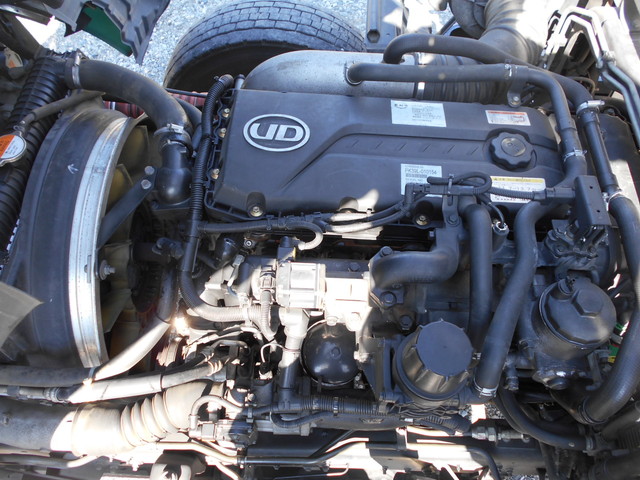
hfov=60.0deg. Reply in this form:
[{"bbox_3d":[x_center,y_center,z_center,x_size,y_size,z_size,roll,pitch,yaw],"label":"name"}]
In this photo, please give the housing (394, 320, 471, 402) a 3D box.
[{"bbox_3d":[0.213,0.216,1.012,0.146,0.106,0.146,3,59,2],"label":"housing"}]

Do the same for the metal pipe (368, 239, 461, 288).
[{"bbox_3d":[0.174,0.045,1.023,0.159,0.064,0.069,3,59,2],"label":"metal pipe"}]

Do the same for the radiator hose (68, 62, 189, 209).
[{"bbox_3d":[-0.421,-0.288,1.254,0.151,0.102,0.453,-47,73,7],"label":"radiator hose"}]

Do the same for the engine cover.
[{"bbox_3d":[0.119,-0.159,1.049,0.636,0.090,0.228,3,59,2],"label":"engine cover"}]

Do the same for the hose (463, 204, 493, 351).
[{"bbox_3d":[0.277,0.066,0.981,0.049,0.058,0.254,0,90,0],"label":"hose"}]

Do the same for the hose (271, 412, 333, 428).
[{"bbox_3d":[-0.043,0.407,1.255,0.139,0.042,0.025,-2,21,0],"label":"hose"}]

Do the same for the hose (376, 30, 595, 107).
[{"bbox_3d":[0.350,-0.356,1.166,0.424,0.074,0.143,3,59,2],"label":"hose"}]

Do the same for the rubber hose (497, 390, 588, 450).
[{"bbox_3d":[0.520,0.434,1.313,0.271,0.073,0.052,31,30,-11],"label":"rubber hose"}]

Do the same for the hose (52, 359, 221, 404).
[{"bbox_3d":[-0.381,0.298,1.164,0.341,0.047,0.053,-12,45,1],"label":"hose"}]

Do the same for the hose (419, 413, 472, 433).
[{"bbox_3d":[0.249,0.363,1.102,0.101,0.030,0.034,3,59,2],"label":"hose"}]

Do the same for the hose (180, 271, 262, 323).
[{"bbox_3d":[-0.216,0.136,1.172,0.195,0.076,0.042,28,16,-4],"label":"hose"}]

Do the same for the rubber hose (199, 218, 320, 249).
[{"bbox_3d":[-0.109,-0.008,0.986,0.221,0.037,0.048,3,59,2],"label":"rubber hose"}]

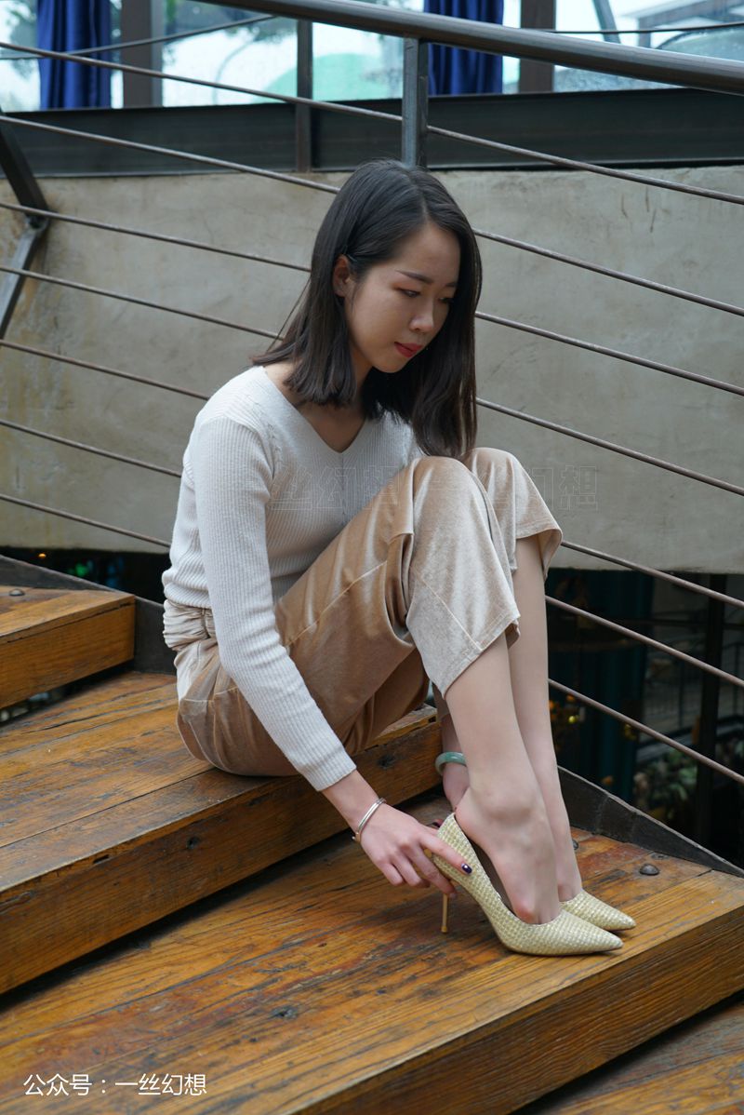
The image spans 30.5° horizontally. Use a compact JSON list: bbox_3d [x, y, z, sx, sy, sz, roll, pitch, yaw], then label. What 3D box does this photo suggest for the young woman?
[{"bbox_3d":[0.058,-0.040,1.792,0.700,0.939,0.420,8,12,36],"label":"young woman"}]

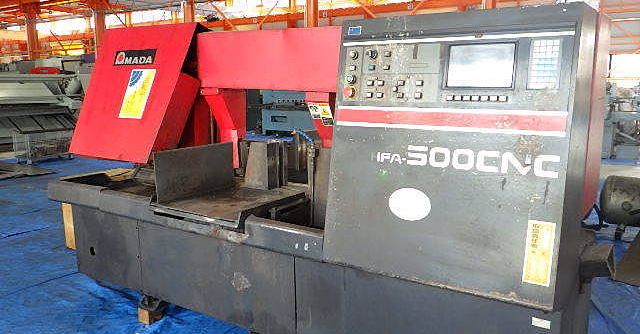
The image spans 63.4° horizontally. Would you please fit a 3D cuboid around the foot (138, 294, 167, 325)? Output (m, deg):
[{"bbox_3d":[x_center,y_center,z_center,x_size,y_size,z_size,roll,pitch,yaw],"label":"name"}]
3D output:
[{"bbox_3d":[-0.925,0.800,2.894,0.101,0.116,0.121,6,13,34],"label":"foot"}]

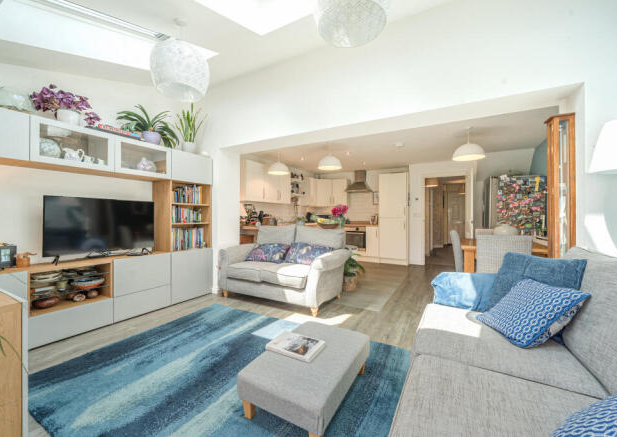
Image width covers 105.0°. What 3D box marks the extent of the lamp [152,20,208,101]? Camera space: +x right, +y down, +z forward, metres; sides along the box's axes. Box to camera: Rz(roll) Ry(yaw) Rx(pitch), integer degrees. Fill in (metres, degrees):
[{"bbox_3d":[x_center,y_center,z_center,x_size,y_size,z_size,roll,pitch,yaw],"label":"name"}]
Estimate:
[{"bbox_3d":[-1.040,-1.317,1.930,0.420,0.580,0.420,0,0,29],"label":"lamp"}]

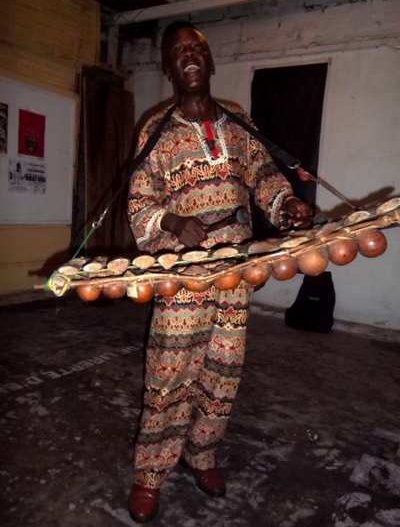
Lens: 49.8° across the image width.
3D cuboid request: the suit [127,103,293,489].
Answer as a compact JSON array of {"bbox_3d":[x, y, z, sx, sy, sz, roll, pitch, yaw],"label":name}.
[{"bbox_3d":[-0.006,0.145,1.528,0.550,1.378,0.390,1,8,-13],"label":"suit"}]

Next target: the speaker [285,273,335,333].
[{"bbox_3d":[1.073,0.330,4.069,0.400,0.540,0.310,7,8,23],"label":"speaker"}]

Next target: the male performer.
[{"bbox_3d":[0.016,0.055,1.486,0.590,1.671,0.470,1,8,-13],"label":"male performer"}]

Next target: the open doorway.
[{"bbox_3d":[0.846,-0.946,4.411,0.759,1.999,0.120,8,9,29],"label":"open doorway"}]

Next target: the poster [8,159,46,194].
[{"bbox_3d":[-1.759,-0.874,4.443,0.010,0.322,0.457,8,9,29],"label":"poster"}]

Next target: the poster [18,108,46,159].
[{"bbox_3d":[-1.714,-1.321,4.418,0.010,0.431,0.319,8,9,29],"label":"poster"}]

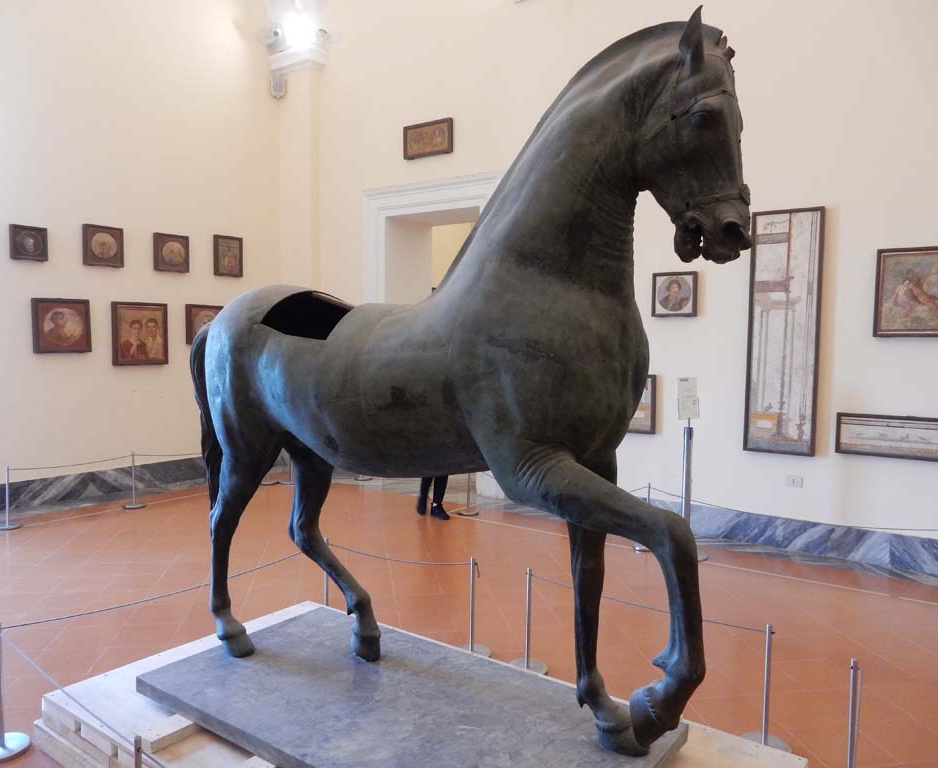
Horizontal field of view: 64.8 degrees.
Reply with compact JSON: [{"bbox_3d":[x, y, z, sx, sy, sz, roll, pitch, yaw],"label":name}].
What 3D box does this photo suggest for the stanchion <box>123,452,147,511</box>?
[{"bbox_3d":[-2.933,0.839,6.477,0.190,0.502,0.190,-2,5,-25],"label":"stanchion"}]

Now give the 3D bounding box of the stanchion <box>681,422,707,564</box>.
[{"bbox_3d":[1.653,0.799,5.596,0.335,1.040,0.335,2,4,17],"label":"stanchion"}]

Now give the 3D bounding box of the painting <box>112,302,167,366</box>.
[{"bbox_3d":[-3.274,-0.495,7.386,0.050,0.615,0.538,4,5,40],"label":"painting"}]

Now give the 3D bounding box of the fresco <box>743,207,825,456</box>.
[{"bbox_3d":[2.245,-0.360,5.271,0.482,1.735,0.050,3,6,34],"label":"fresco"}]

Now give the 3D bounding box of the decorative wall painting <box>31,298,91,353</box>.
[{"bbox_3d":[-3.744,-0.532,6.816,0.050,0.489,0.483,4,5,40],"label":"decorative wall painting"}]

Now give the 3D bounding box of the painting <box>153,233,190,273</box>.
[{"bbox_3d":[-2.931,-1.286,7.295,0.050,0.368,0.351,5,6,38],"label":"painting"}]

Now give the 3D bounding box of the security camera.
[{"bbox_3d":[-1.997,-3.594,7.671,0.200,0.280,0.300,0,4,-11],"label":"security camera"}]

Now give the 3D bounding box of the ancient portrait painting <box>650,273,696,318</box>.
[{"bbox_3d":[1.701,-0.739,6.116,0.352,0.362,0.050,3,5,33],"label":"ancient portrait painting"}]

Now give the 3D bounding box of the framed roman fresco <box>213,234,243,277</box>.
[{"bbox_3d":[-2.626,-1.393,8.096,0.050,0.428,0.321,4,5,40],"label":"framed roman fresco"}]

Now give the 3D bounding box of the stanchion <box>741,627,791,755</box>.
[{"bbox_3d":[1.210,1.236,3.010,0.205,0.527,0.205,2,4,23],"label":"stanchion"}]

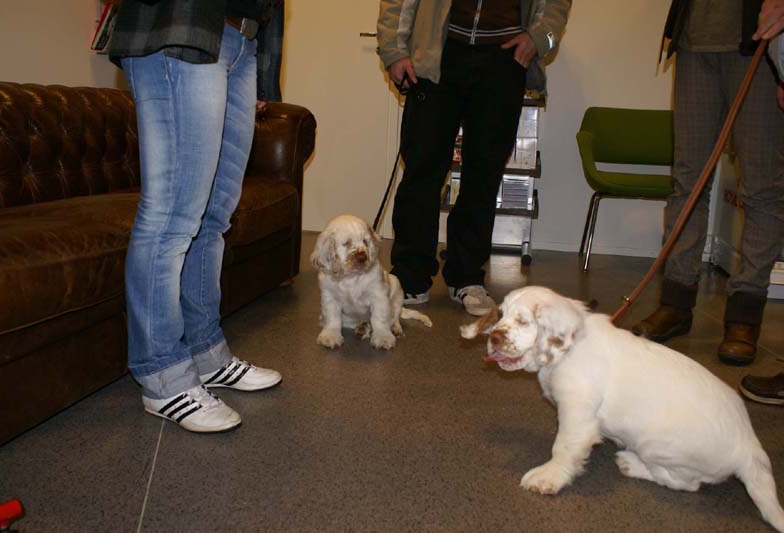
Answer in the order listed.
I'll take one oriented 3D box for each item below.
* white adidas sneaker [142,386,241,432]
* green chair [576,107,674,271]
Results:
[{"bbox_3d":[-0.499,0.333,2.168,0.280,0.095,0.103,7,13,23],"label":"white adidas sneaker"},{"bbox_3d":[1.219,-0.376,4.232,0.620,0.765,0.570,4,12,8],"label":"green chair"}]

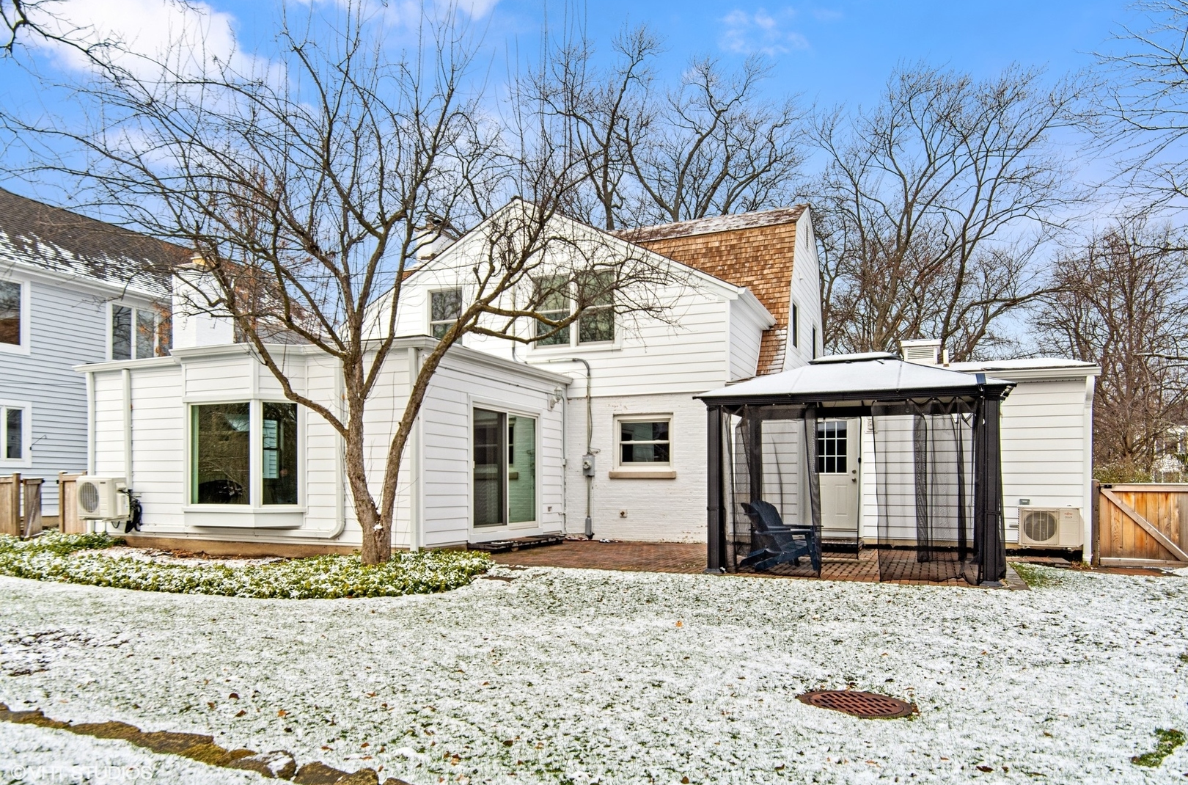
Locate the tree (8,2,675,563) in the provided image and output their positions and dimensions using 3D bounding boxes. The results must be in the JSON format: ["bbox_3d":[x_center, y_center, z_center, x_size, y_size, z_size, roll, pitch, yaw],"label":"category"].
[{"bbox_3d":[-3.100,-1.400,9.800,8.200,6.900,6.600,0,-3,0],"label":"tree"}]

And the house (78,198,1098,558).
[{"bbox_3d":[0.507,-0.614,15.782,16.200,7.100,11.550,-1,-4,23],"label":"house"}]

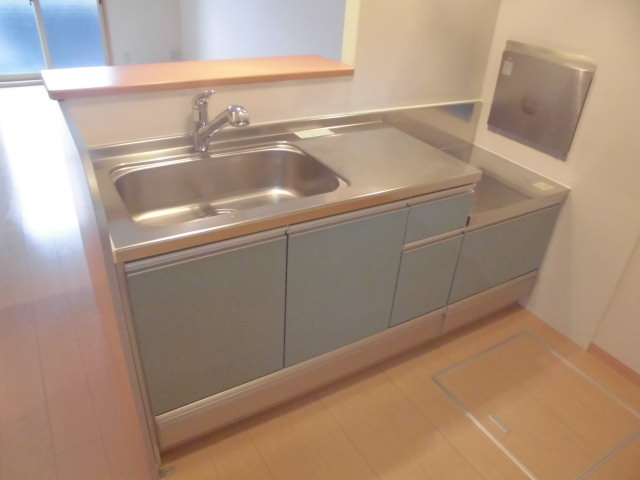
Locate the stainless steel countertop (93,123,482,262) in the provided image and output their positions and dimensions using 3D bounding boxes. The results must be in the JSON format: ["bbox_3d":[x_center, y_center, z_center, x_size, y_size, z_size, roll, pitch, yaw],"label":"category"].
[{"bbox_3d":[-0.100,-0.226,1.601,1.195,0.044,0.573,-14,36,-27],"label":"stainless steel countertop"}]

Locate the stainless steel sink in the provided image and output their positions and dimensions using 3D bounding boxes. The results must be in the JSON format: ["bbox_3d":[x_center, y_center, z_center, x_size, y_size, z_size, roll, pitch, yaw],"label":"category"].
[{"bbox_3d":[-0.287,-0.118,1.535,0.645,0.180,0.450,-14,36,-27],"label":"stainless steel sink"}]

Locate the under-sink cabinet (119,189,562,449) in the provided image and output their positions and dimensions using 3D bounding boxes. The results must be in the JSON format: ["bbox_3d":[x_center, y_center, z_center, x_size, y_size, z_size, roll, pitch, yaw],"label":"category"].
[{"bbox_3d":[0.123,0.070,1.950,1.775,0.803,0.575,-14,36,-27],"label":"under-sink cabinet"}]

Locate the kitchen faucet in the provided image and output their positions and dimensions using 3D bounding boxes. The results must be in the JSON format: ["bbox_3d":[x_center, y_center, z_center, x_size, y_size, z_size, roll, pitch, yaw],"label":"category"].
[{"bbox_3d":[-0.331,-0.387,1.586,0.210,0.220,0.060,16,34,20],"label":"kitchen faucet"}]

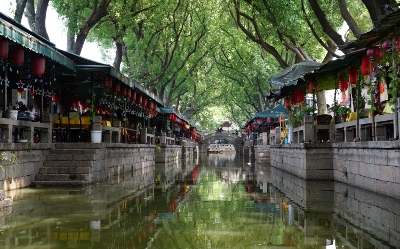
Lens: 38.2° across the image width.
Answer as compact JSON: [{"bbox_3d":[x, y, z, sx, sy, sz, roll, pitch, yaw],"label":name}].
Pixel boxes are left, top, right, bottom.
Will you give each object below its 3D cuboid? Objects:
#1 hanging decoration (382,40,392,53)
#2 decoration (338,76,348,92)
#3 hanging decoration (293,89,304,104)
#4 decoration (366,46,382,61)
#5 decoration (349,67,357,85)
[{"bbox_3d":[4.214,-1.736,12.900,0.310,0.310,0.310,0,-2,2],"label":"hanging decoration"},{"bbox_3d":[4.180,-1.186,16.800,0.270,0.430,0.270,0,-2,2],"label":"decoration"},{"bbox_3d":[3.433,-0.969,20.000,0.350,0.470,0.350,0,-2,2],"label":"hanging decoration"},{"bbox_3d":[3.931,-1.597,13.000,0.350,0.340,0.350,0,-2,2],"label":"decoration"},{"bbox_3d":[4.045,-1.271,15.300,0.220,0.480,0.220,0,-2,2],"label":"decoration"}]

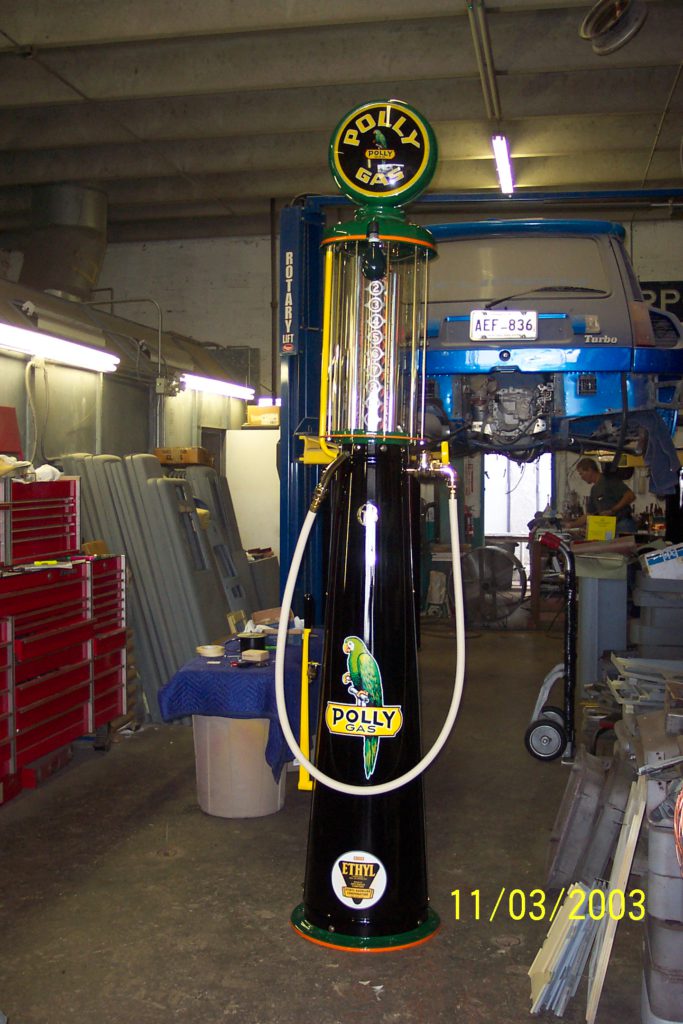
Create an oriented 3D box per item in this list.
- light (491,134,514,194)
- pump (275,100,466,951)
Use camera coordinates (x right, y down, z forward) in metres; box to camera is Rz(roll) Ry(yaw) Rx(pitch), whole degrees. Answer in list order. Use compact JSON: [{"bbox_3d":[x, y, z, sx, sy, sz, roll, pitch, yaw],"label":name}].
[{"bbox_3d":[1.744,-3.640,11.522,0.130,0.110,2.420,0,2,11],"label":"light"},{"bbox_3d":[0.116,0.022,4.041,0.680,3.050,0.560,2,2,8],"label":"pump"}]

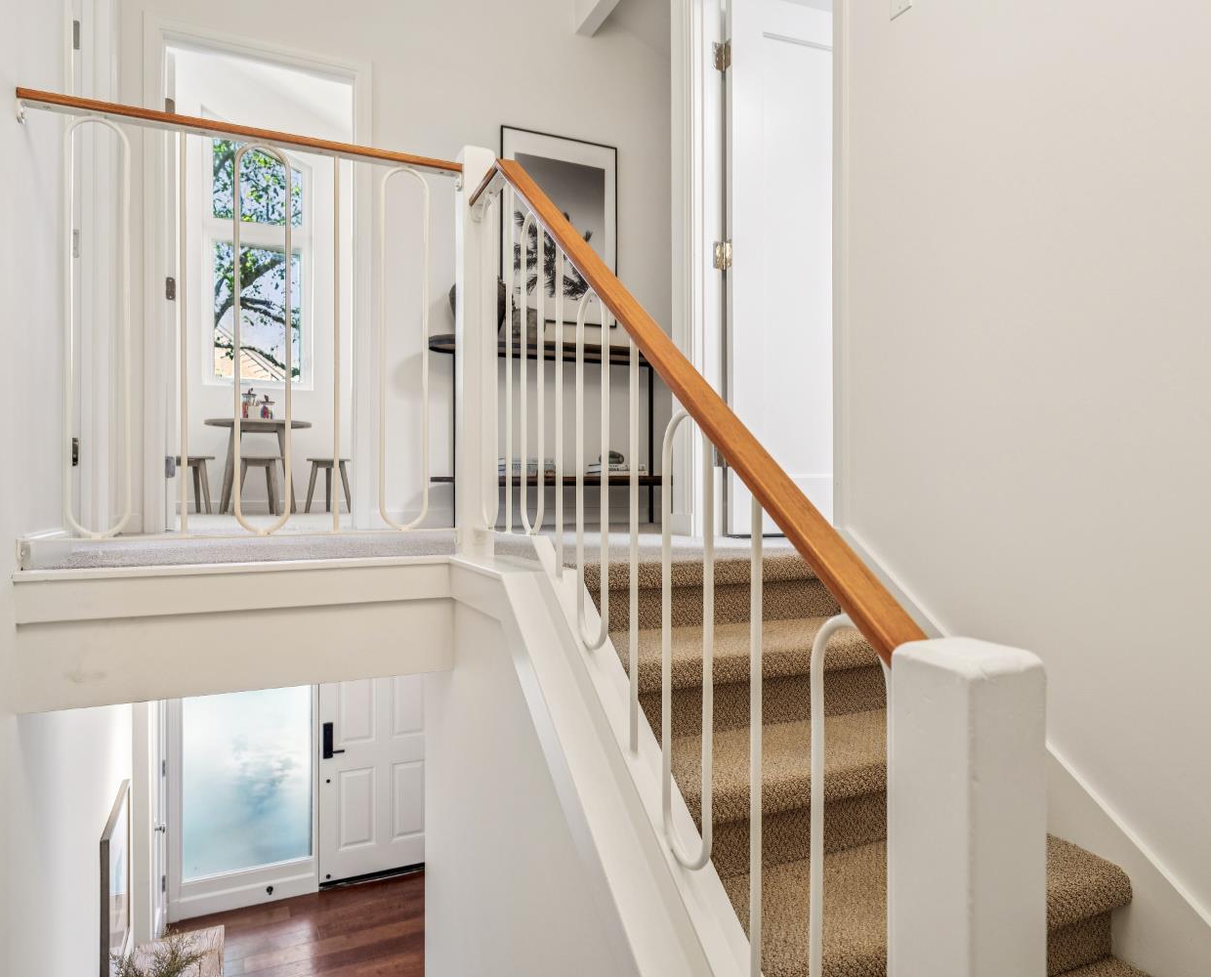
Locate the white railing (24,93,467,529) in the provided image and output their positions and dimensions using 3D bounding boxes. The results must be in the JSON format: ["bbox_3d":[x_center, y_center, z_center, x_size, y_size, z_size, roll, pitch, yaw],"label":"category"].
[{"bbox_3d":[-0.885,-0.395,1.990,1.020,1.030,0.065,0,0,-25],"label":"white railing"}]

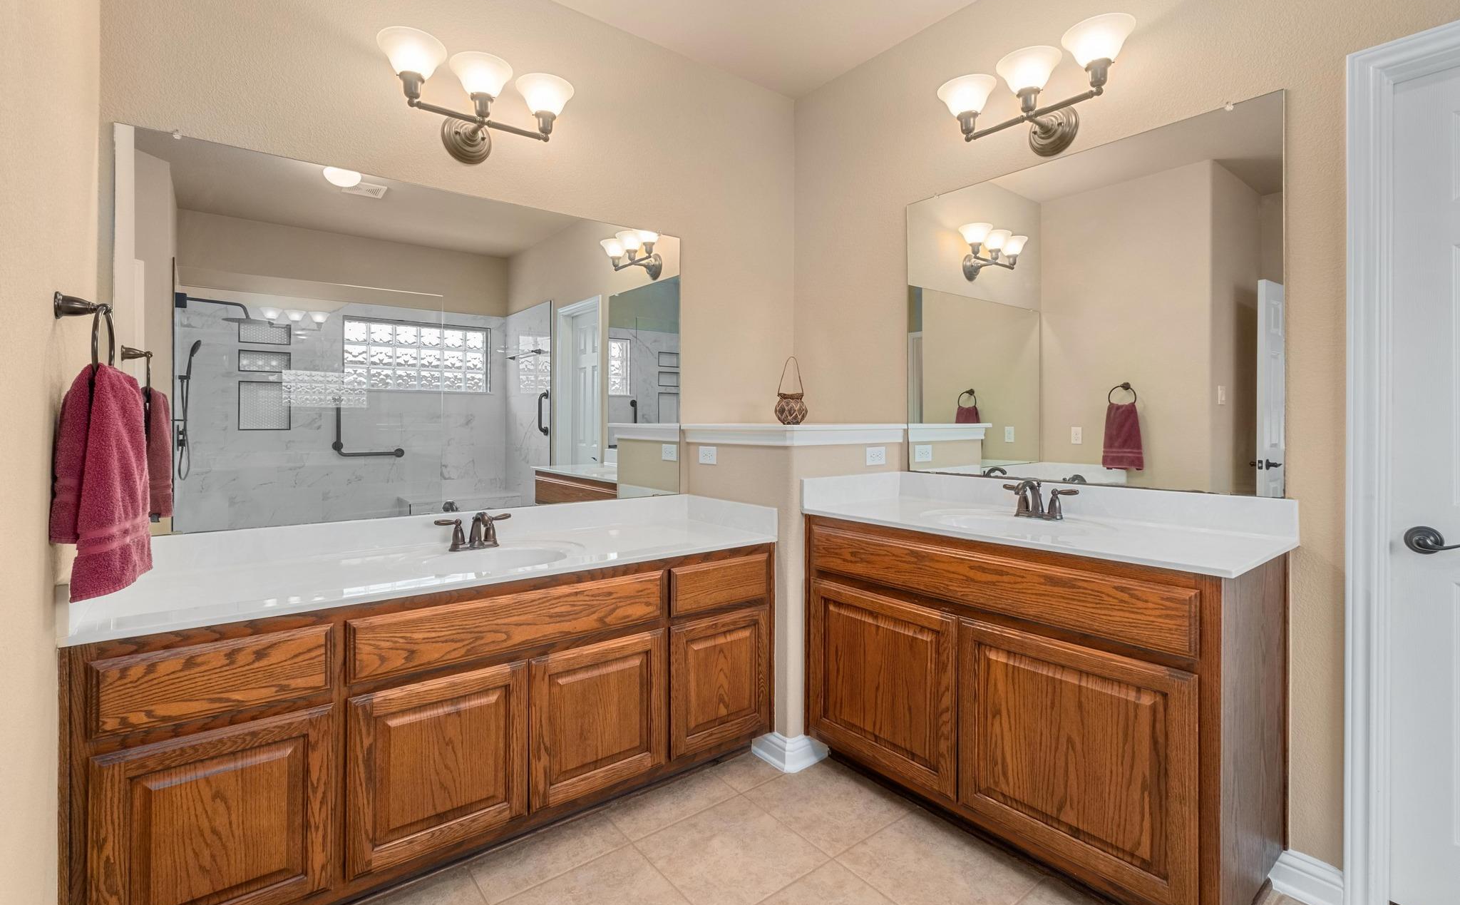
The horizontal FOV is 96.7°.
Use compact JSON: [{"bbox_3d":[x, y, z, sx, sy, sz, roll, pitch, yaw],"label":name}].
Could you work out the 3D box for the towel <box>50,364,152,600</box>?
[{"bbox_3d":[-1.181,0.045,1.231,0.130,0.422,0.255,-2,3,-38],"label":"towel"}]

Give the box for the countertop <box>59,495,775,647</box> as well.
[{"bbox_3d":[-0.704,0.266,1.980,1.814,0.117,0.556,-2,3,-38],"label":"countertop"}]

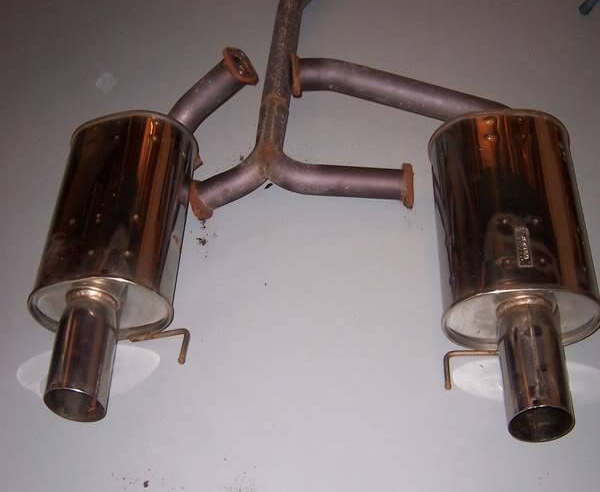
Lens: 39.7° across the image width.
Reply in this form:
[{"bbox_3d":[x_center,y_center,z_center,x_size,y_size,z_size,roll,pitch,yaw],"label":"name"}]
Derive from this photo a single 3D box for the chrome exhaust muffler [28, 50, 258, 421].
[{"bbox_3d":[-0.272,-0.053,1.480,0.382,0.246,0.738,-2,50,5],"label":"chrome exhaust muffler"}]

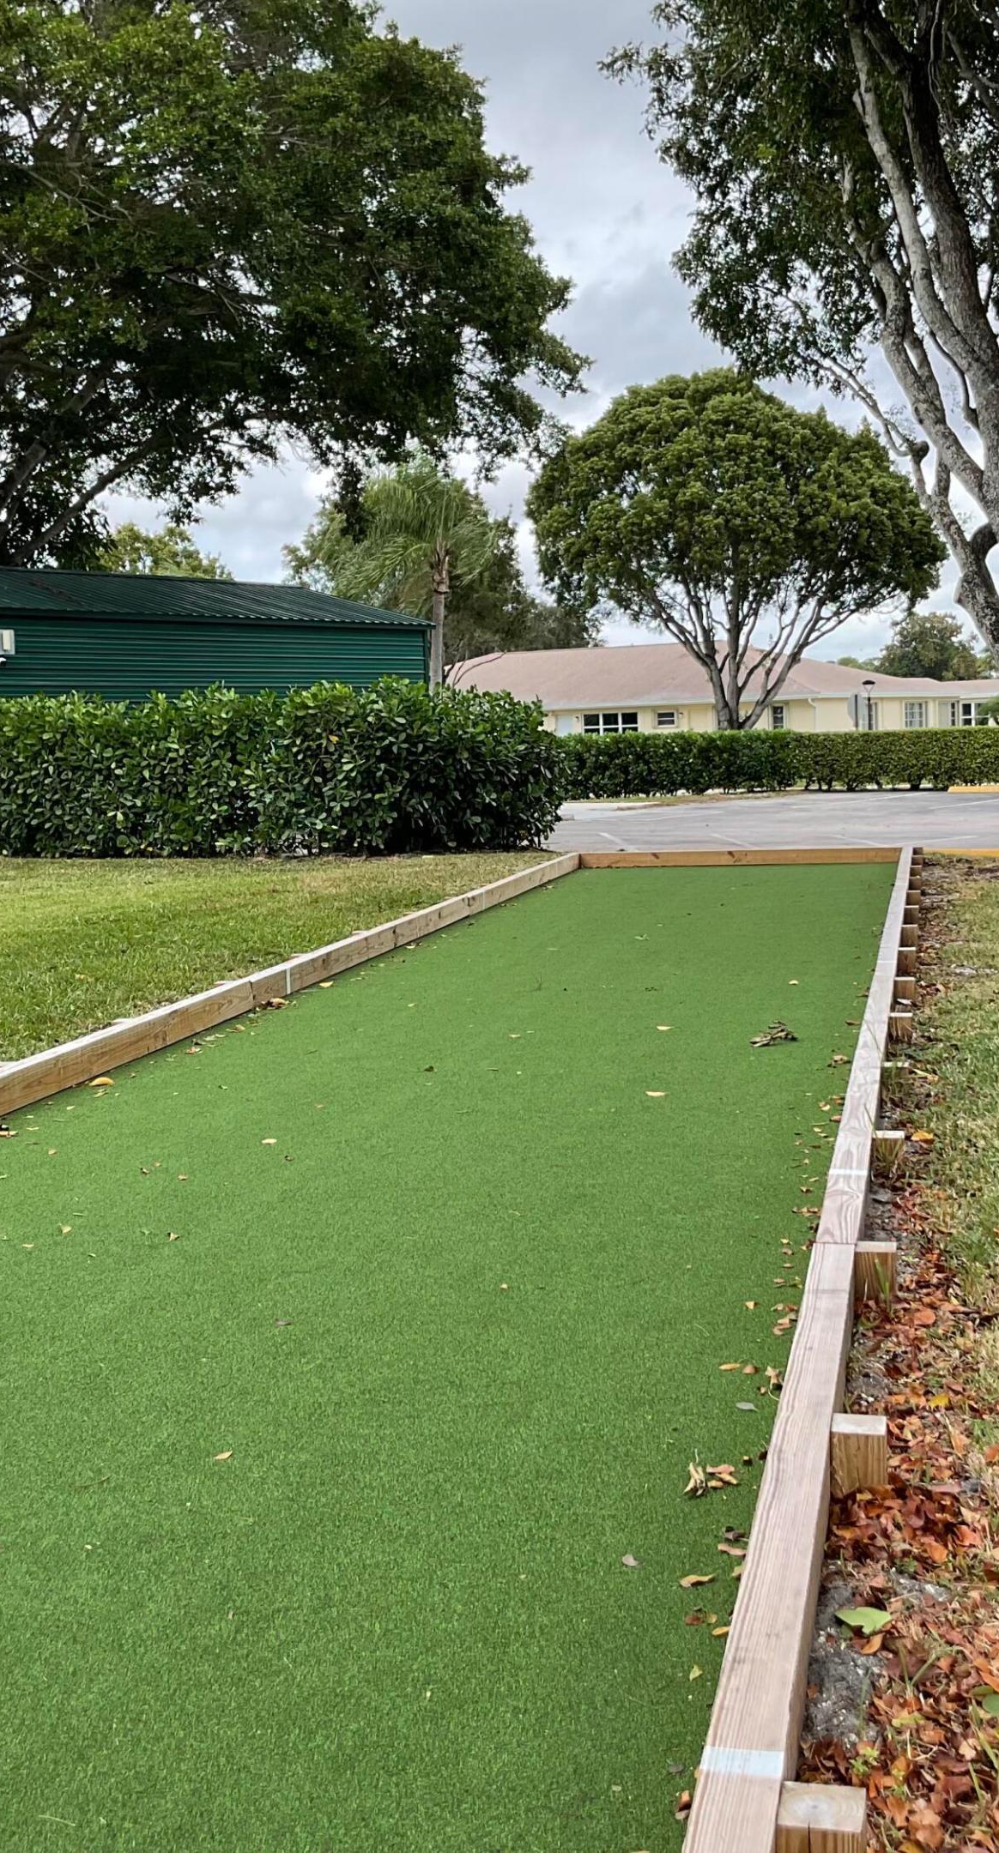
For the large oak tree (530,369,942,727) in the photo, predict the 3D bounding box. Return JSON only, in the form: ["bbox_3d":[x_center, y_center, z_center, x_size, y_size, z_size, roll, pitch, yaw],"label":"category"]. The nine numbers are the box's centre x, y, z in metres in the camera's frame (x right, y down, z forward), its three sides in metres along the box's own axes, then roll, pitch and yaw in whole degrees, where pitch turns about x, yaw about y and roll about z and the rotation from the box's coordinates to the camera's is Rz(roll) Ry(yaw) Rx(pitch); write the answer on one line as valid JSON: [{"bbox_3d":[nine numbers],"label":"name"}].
[{"bbox_3d":[5.917,-8.739,52.063,10.300,10.300,10.000,-2,5,0],"label":"large oak tree"}]

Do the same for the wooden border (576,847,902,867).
[{"bbox_3d":[2.254,-0.633,19.420,2.970,0.140,0.090,-1,5,12],"label":"wooden border"}]

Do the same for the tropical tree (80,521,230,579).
[{"bbox_3d":[-9.450,-7.503,57.233,5.800,7.700,5.500,-2,5,0],"label":"tropical tree"}]

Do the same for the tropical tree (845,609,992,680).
[{"bbox_3d":[23.193,-13.485,112.145,7.200,7.800,7.000,-2,5,0],"label":"tropical tree"}]

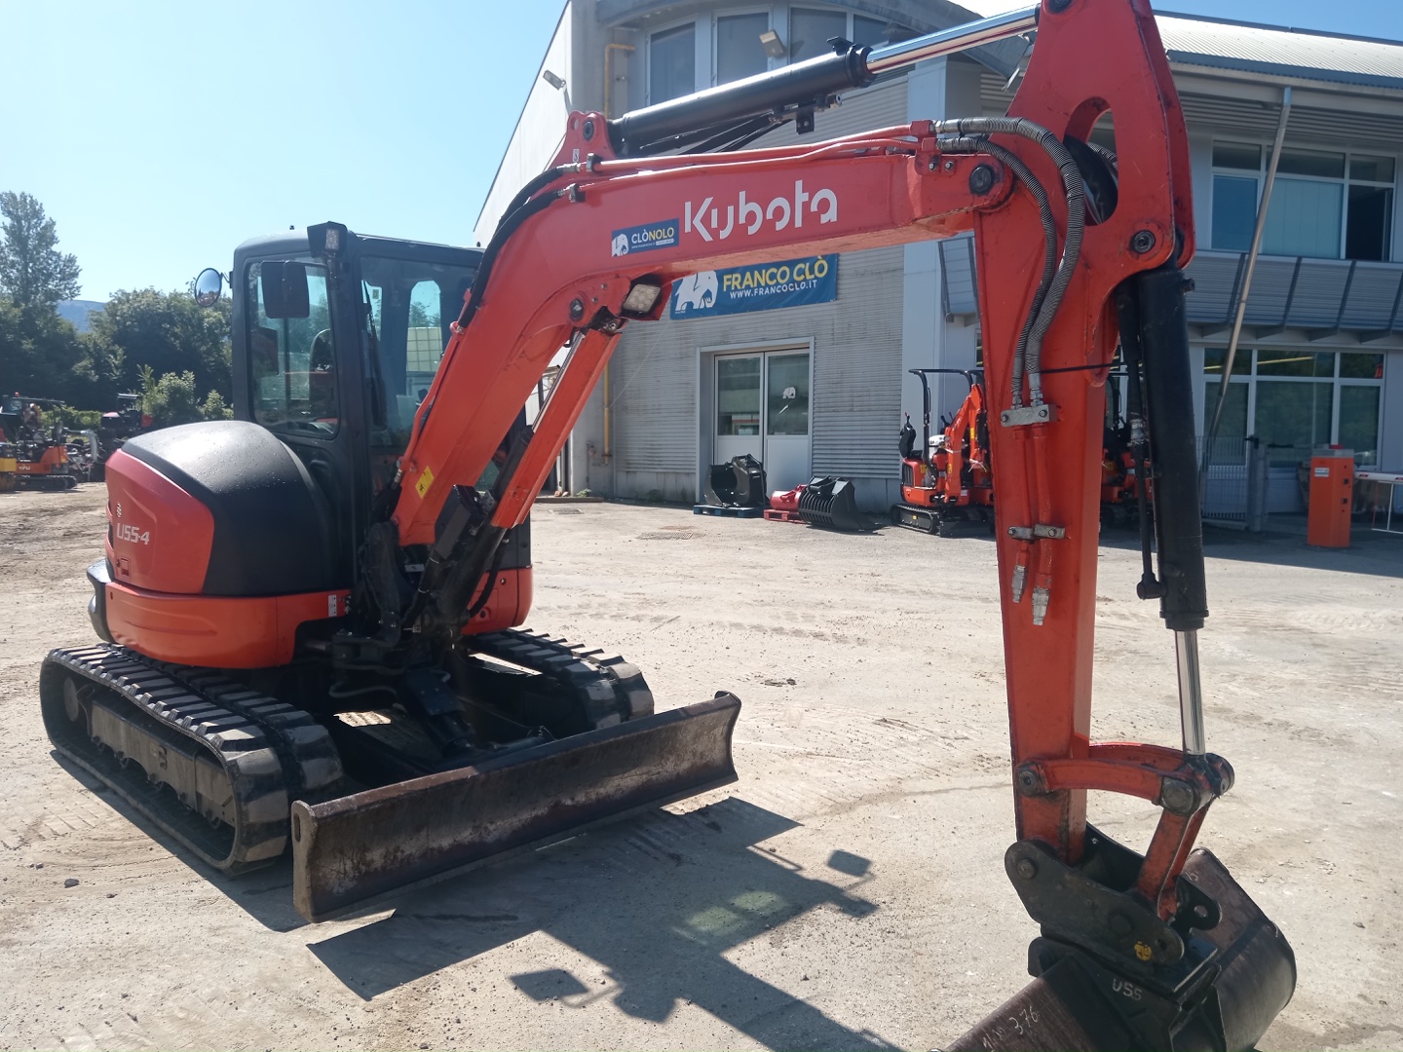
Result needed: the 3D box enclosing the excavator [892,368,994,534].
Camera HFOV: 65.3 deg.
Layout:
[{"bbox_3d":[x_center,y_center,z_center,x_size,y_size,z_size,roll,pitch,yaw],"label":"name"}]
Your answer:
[{"bbox_3d":[3.417,-1.087,15.400,0.800,2.240,1.900,-1,5,-21],"label":"excavator"}]

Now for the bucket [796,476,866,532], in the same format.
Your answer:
[{"bbox_3d":[1.929,-0.300,15.350,0.780,0.730,0.850,-2,5,-30],"label":"bucket"}]

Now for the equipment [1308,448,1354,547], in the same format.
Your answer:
[{"bbox_3d":[7.365,-0.327,12.800,0.360,1.150,0.340,-2,5,-27],"label":"equipment"}]

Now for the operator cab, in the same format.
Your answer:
[{"bbox_3d":[-1.687,-0.606,5.780,0.980,1.660,1.380,-5,7,-45],"label":"operator cab"}]

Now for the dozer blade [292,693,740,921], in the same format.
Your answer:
[{"bbox_3d":[-0.590,0.992,4.187,1.960,0.390,0.200,-5,7,-45],"label":"dozer blade"}]

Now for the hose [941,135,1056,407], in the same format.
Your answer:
[{"bbox_3d":[0.686,-0.597,2.563,0.310,0.650,0.100,5,7,44],"label":"hose"}]

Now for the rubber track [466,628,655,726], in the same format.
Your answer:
[{"bbox_3d":[-1.249,0.820,5.942,0.400,0.520,2.480,-5,7,-45],"label":"rubber track"}]

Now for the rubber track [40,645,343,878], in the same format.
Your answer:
[{"bbox_3d":[-2.352,0.923,4.844,0.400,0.520,2.480,-5,7,-45],"label":"rubber track"}]

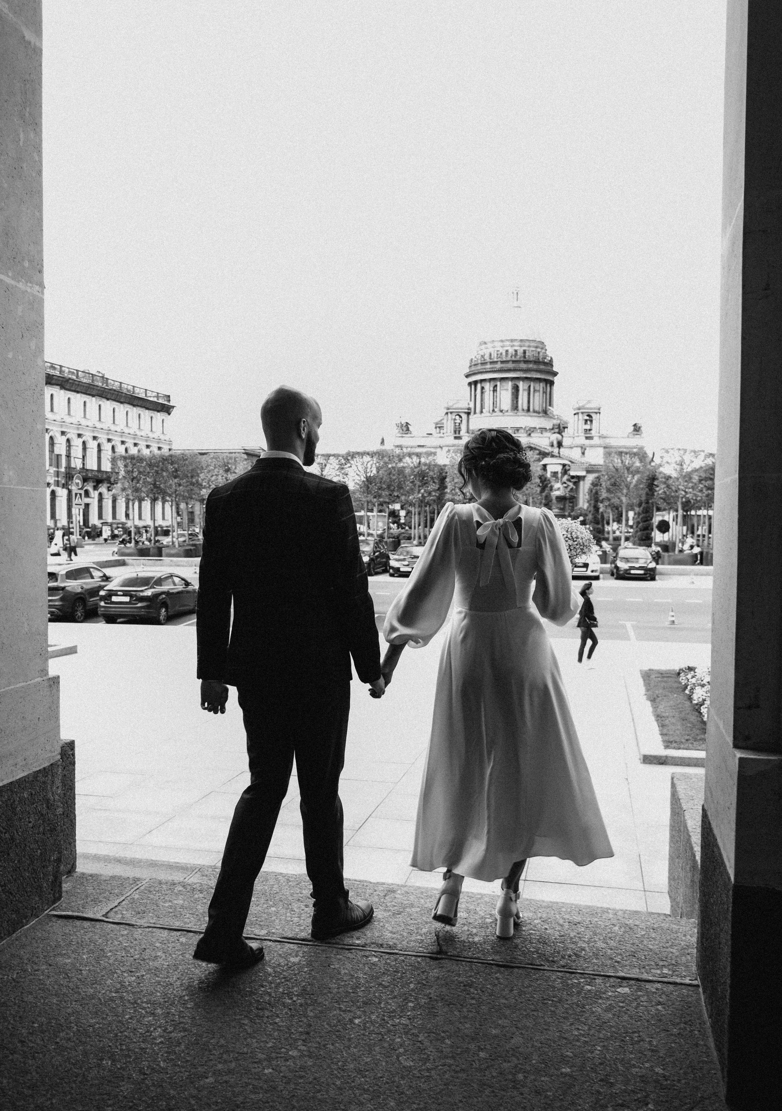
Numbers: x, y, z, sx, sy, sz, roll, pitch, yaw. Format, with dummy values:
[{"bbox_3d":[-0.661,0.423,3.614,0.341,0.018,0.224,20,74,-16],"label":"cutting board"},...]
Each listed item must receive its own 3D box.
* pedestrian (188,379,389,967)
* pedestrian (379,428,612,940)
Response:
[{"bbox_3d":[-0.334,0.359,2.885,0.610,1.810,0.480,1,2,6],"label":"pedestrian"},{"bbox_3d":[0.351,0.426,2.925,0.760,1.680,0.550,1,2,9],"label":"pedestrian"}]

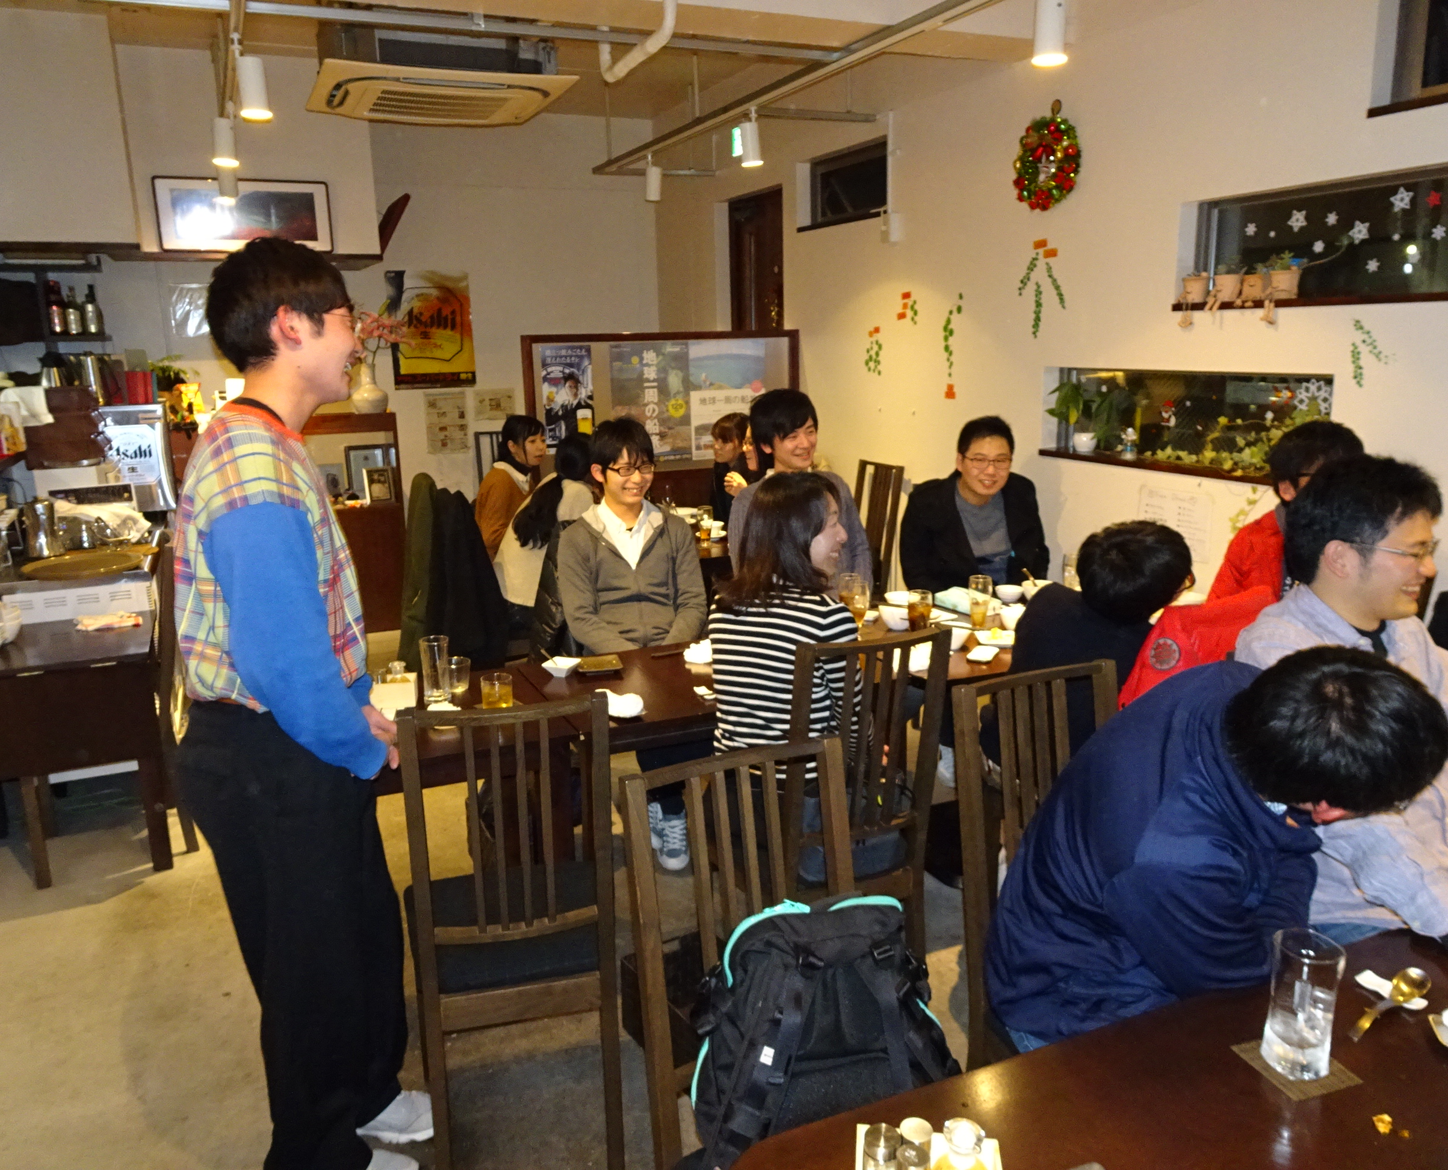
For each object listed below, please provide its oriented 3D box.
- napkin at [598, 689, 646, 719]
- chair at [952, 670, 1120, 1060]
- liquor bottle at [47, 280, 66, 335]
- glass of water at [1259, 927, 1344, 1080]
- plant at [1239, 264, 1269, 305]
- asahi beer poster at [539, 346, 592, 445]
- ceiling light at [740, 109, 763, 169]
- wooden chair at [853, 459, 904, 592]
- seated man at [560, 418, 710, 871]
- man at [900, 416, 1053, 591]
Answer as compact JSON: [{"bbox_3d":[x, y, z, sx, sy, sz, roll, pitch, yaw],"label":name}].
[{"bbox_3d":[-0.249,0.290,2.614,0.115,0.040,0.085,-1,13,0],"label":"napkin"},{"bbox_3d":[0.657,0.679,1.823,0.430,0.965,0.480,-7,14,-21],"label":"chair"},{"bbox_3d":[-3.535,-1.473,5.737,0.080,0.275,0.080,-7,14,-23],"label":"liquor bottle"},{"bbox_3d":[0.664,0.485,1.244,0.072,0.145,0.072,-7,14,-23],"label":"glass of water"},{"bbox_3d":[1.587,-0.900,3.241,0.078,0.120,0.078,-7,14,-23],"label":"plant"},{"bbox_3d":[-0.773,-0.940,5.382,0.255,0.490,0.010,-7,14,-23],"label":"asahi beer poster"},{"bbox_3d":[0.119,-1.864,4.515,0.091,0.229,0.091,-1,13,0],"label":"ceiling light"},{"bbox_3d":[0.457,-0.015,4.642,0.500,1.010,0.420,-7,14,-23],"label":"wooden chair"},{"bbox_3d":[-0.197,0.191,3.151,0.500,1.310,0.720,-5,13,-15],"label":"seated man"},{"bbox_3d":[0.875,0.056,3.728,0.540,1.260,0.750,-3,13,-8],"label":"man"}]

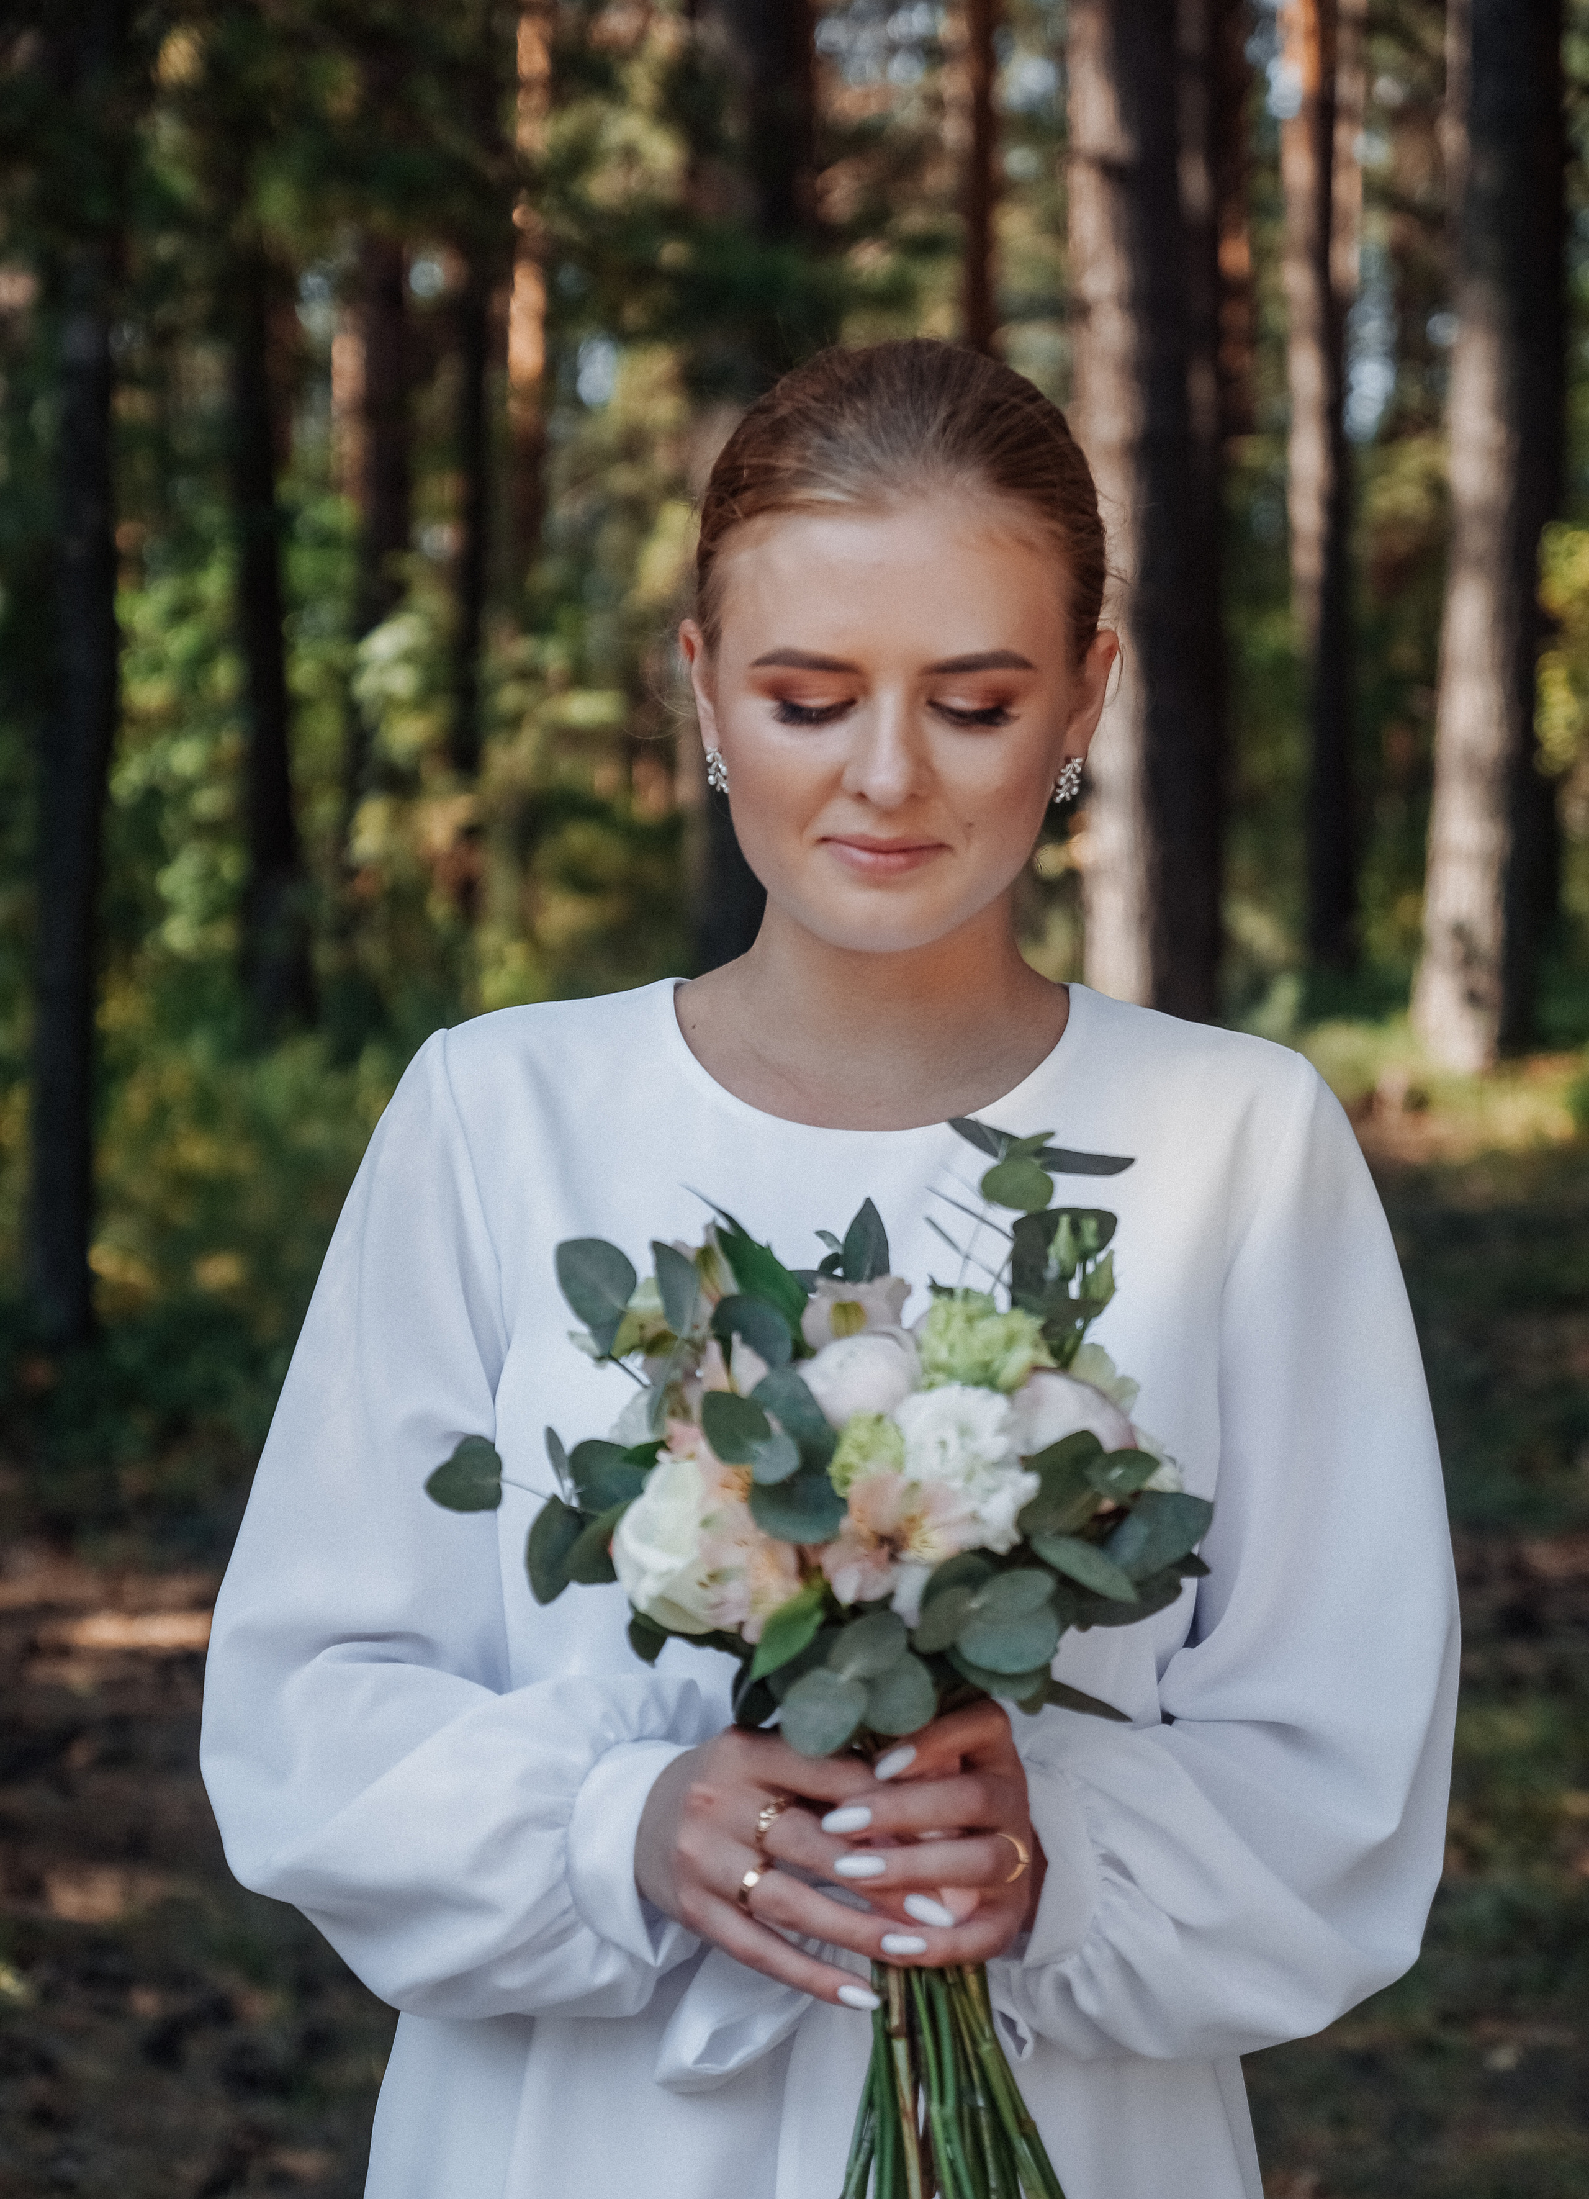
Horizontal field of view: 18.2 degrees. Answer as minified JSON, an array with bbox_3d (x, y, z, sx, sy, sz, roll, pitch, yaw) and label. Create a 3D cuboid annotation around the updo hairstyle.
[{"bbox_3d":[0.043,-0.218,2.000,0.165,0.180,0.210,1,15,4],"label":"updo hairstyle"}]

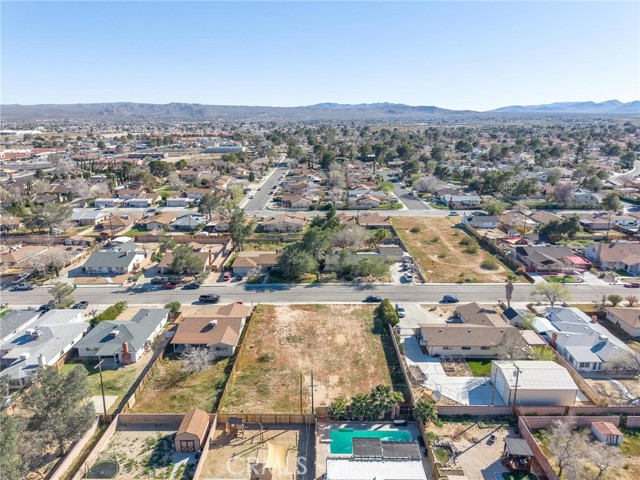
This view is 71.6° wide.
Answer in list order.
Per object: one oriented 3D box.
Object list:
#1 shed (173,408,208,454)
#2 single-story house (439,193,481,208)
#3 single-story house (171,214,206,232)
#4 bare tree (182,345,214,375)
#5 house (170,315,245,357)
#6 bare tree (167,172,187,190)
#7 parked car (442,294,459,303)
[{"bbox_3d":[-19.750,29.550,69.050,3.820,3.450,5.570,0,16,0],"label":"shed"},{"bbox_3d":[81.355,-23.228,257.295,19.500,4.300,15.000,0,15,0],"label":"single-story house"},{"bbox_3d":[-59.784,-7.762,204.069,13.400,4.200,16.500,0,16,0],"label":"single-story house"},{"bbox_3d":[-23.963,23.645,87.086,6.400,4.900,6.400,0,15,0],"label":"bare tree"},{"bbox_3d":[-24.230,20.450,99.110,14.030,4.020,15.160,0,16,0],"label":"house"},{"bbox_3d":[-97.002,-38.985,298.245,11.830,12.200,11.830,0,16,0],"label":"bare tree"},{"bbox_3d":[36.545,16.602,124.100,4.350,1.540,1.800,0,16,0],"label":"parked car"}]

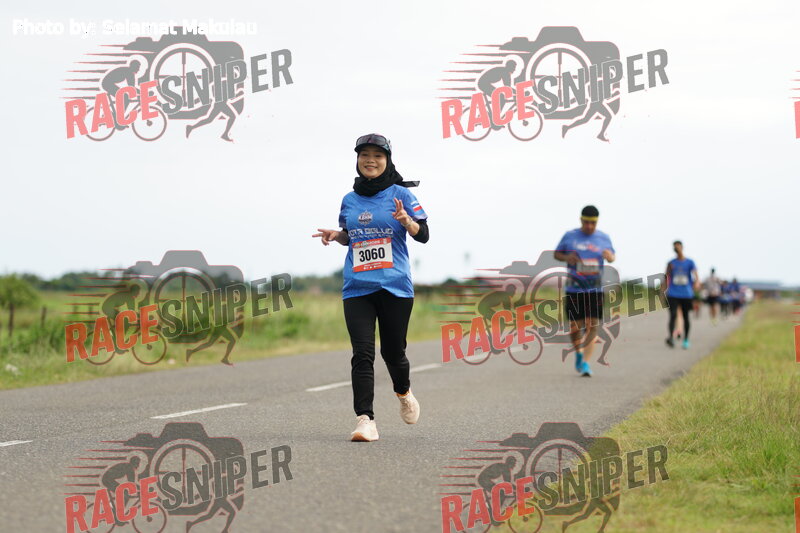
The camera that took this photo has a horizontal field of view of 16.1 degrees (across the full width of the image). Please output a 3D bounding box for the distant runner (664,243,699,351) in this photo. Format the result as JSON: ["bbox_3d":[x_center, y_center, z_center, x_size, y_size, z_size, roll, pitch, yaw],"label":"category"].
[{"bbox_3d":[4.415,0.439,44.200,0.510,1.680,0.600,0,-1,7],"label":"distant runner"}]

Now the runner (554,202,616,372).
[{"bbox_3d":[1.795,0.236,27.400,0.580,1.660,0.600,0,-1,6],"label":"runner"}]

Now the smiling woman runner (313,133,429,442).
[{"bbox_3d":[-0.155,0.113,14.800,0.580,1.610,0.640,0,-1,12],"label":"smiling woman runner"}]

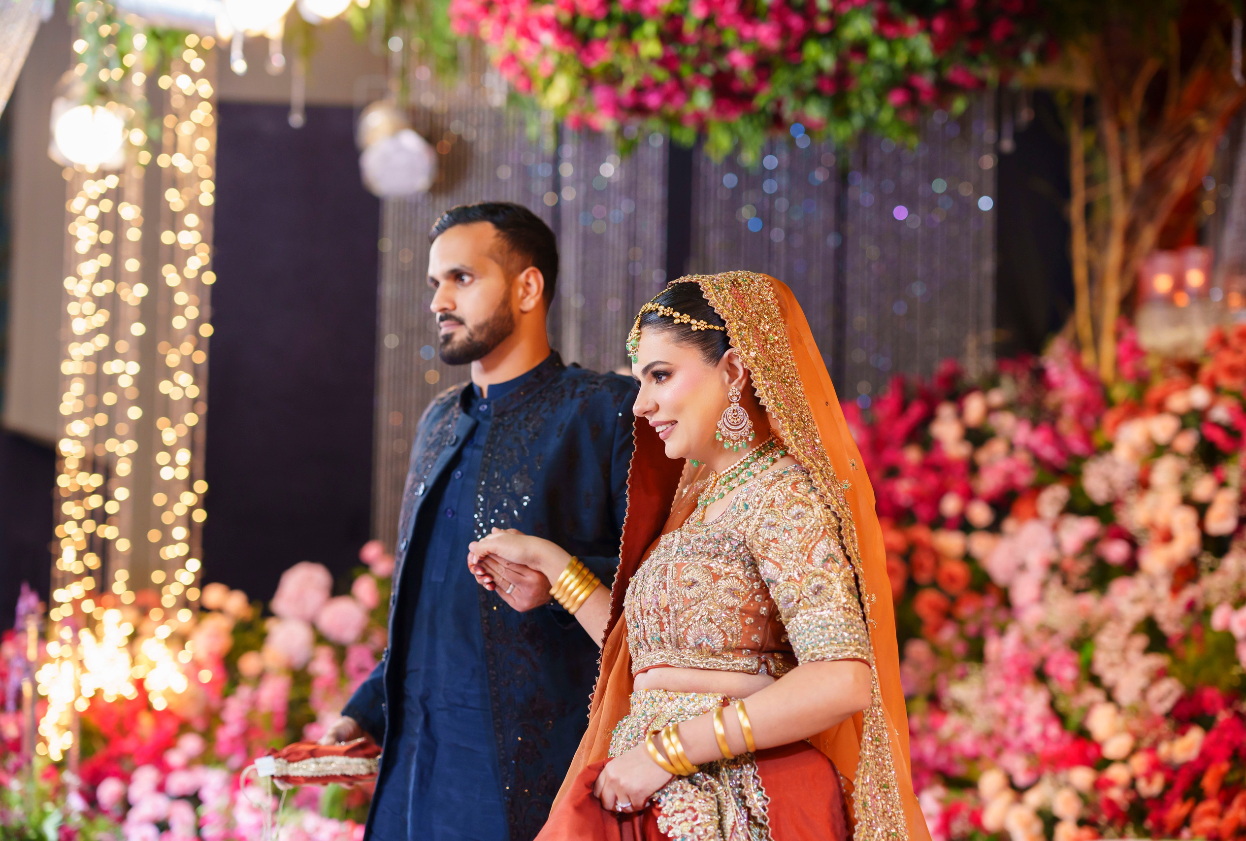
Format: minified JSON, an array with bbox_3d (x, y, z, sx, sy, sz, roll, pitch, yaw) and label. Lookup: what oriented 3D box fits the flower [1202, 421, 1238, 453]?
[{"bbox_3d":[1.203,0.034,6.000,0.073,0.066,0.059,0,-6,15],"label":"flower"}]

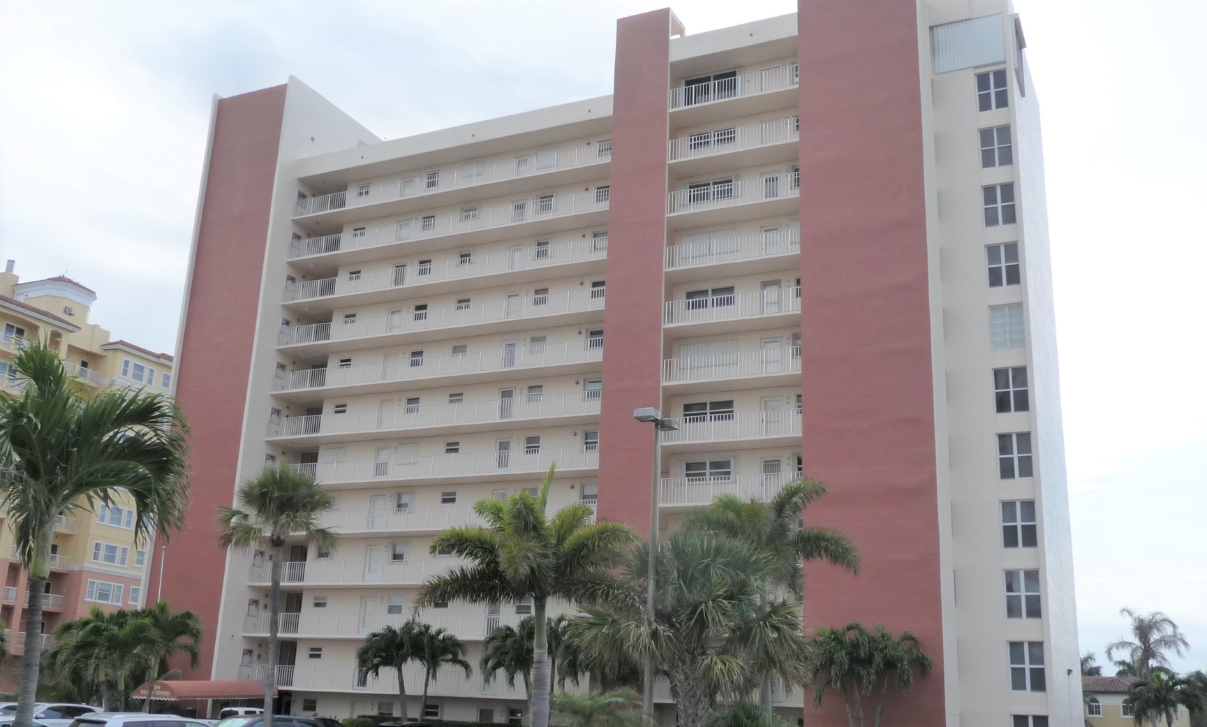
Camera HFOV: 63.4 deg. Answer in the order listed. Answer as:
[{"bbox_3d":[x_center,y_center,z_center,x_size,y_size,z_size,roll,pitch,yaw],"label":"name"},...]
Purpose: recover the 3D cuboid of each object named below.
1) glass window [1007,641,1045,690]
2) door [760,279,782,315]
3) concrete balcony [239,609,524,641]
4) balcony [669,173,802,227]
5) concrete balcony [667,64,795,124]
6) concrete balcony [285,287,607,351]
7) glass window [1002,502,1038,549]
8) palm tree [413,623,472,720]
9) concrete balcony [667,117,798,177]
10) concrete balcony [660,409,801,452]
[{"bbox_3d":[16.050,11.481,36.956,1.260,1.850,0.120,-6,-18,25],"label":"glass window"},{"bbox_3d":[7.331,-2.566,42.614,0.970,2.080,0.100,-5,-18,24],"label":"door"},{"bbox_3d":[-11.478,13.646,51.101,19.364,1.133,0.103,-4,-17,22],"label":"concrete balcony"},{"bbox_3d":[6.835,-8.235,49.789,7.210,1.391,1.802,-4,-17,22],"label":"balcony"},{"bbox_3d":[6.420,-12.629,46.092,6.450,1.300,1.600,-6,-18,25],"label":"concrete balcony"},{"bbox_3d":[-8.750,-2.015,51.884,19.992,1.120,1.650,-5,-18,22],"label":"concrete balcony"},{"bbox_3d":[16.388,6.336,38.476,1.280,1.780,0.120,-4,-15,23],"label":"glass window"},{"bbox_3d":[-7.582,14.472,44.929,2.400,4.700,2.400,2,-14,1],"label":"palm tree"},{"bbox_3d":[6.148,-9.674,44.178,6.032,1.110,1.700,-5,-18,22],"label":"concrete balcony"},{"bbox_3d":[5.820,2.979,43.115,6.287,1.180,1.700,-4,-15,23],"label":"concrete balcony"}]

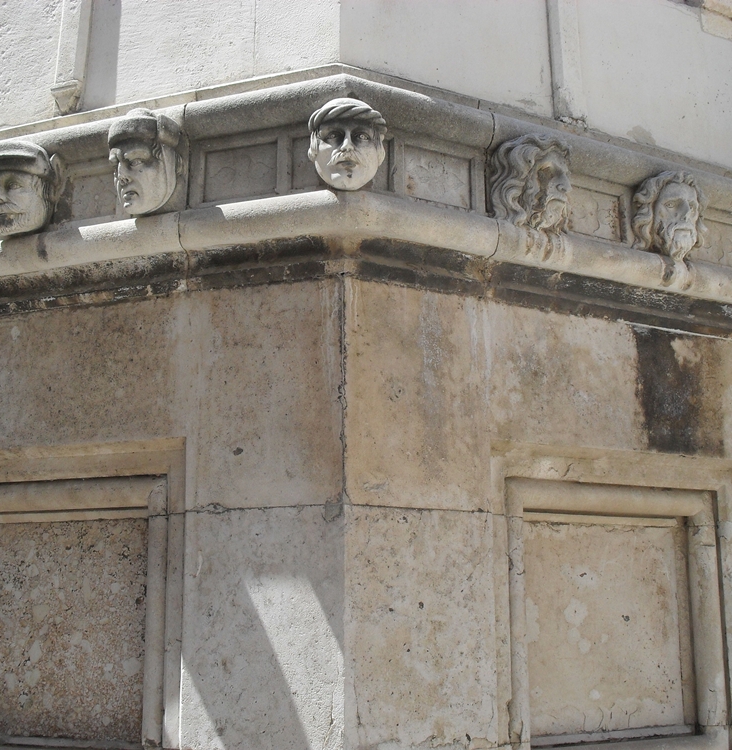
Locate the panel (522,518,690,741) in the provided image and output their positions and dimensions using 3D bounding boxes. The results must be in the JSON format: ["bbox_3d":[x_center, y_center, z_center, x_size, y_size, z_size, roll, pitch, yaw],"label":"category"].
[{"bbox_3d":[0.881,0.928,3.746,0.733,0.740,0.060,6,-13,-28],"label":"panel"}]

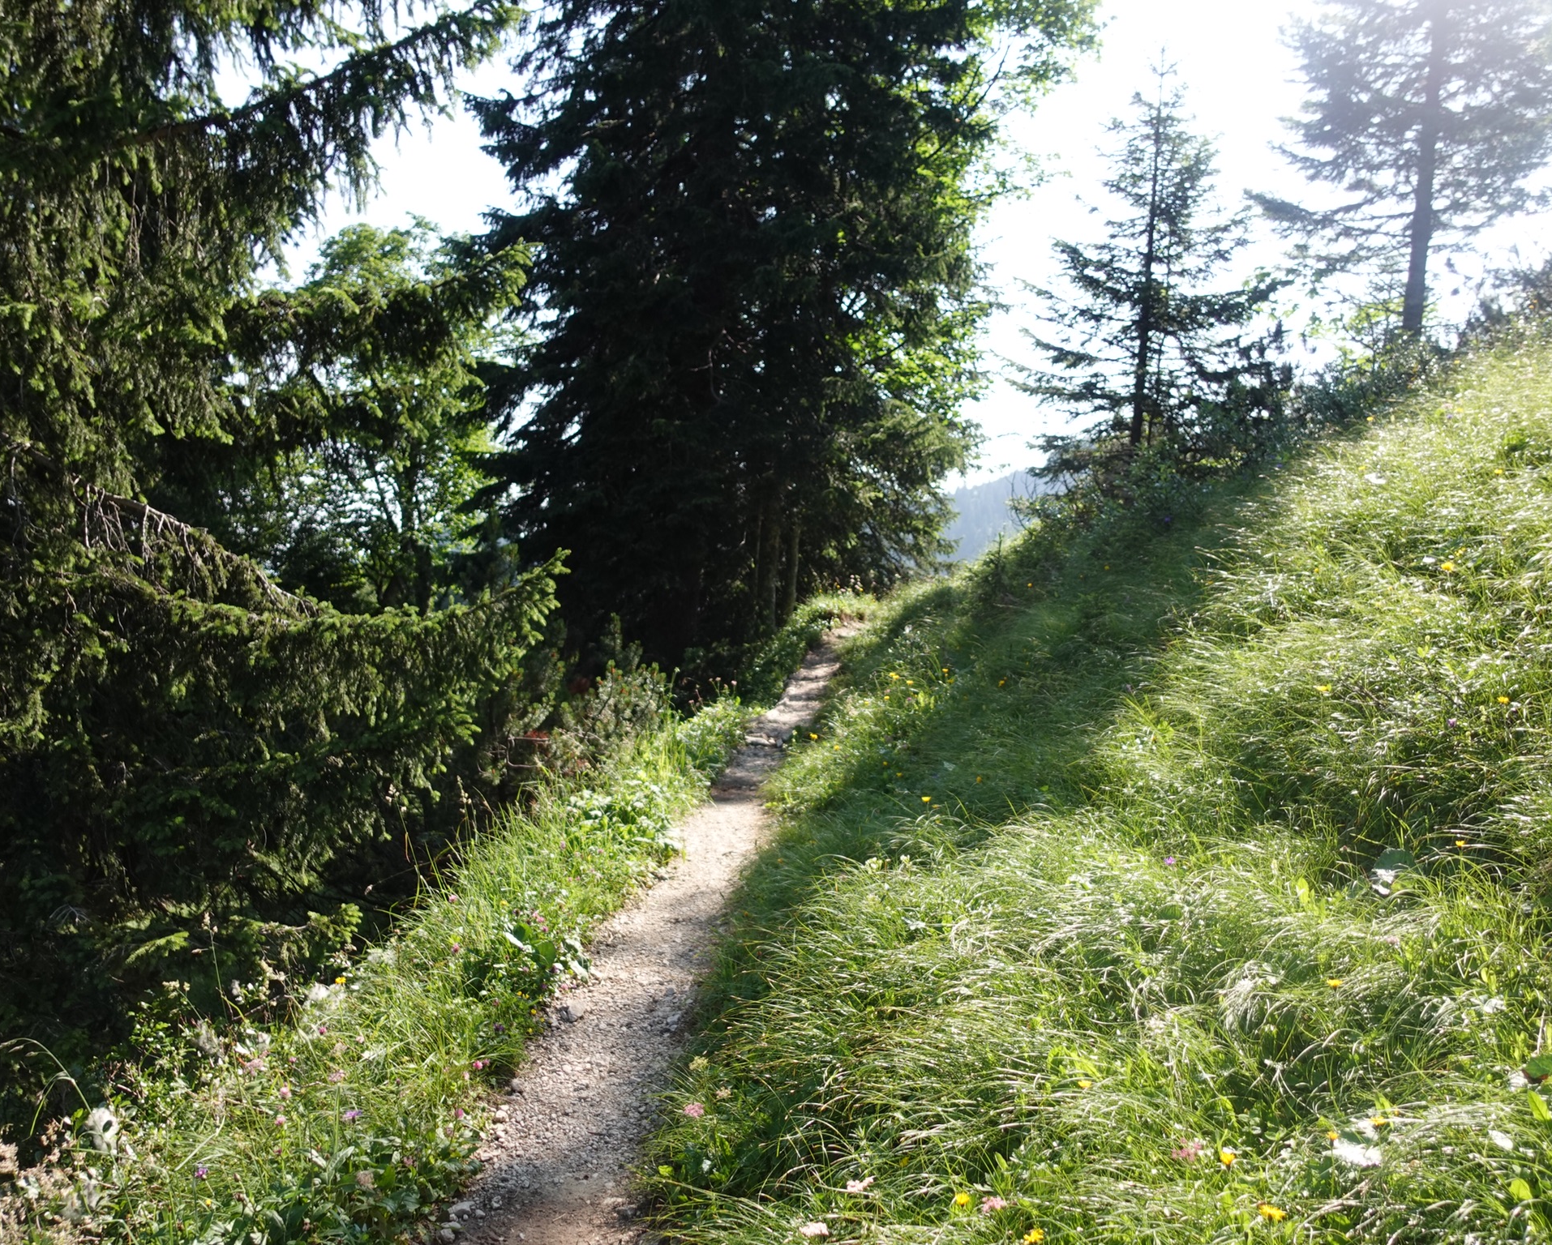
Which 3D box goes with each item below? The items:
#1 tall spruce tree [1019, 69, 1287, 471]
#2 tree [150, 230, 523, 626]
[{"bbox_3d":[4.696,-4.343,15.500,3.300,5.100,3.200,2,3,0],"label":"tall spruce tree"},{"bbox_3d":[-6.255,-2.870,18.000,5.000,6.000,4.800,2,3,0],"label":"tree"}]

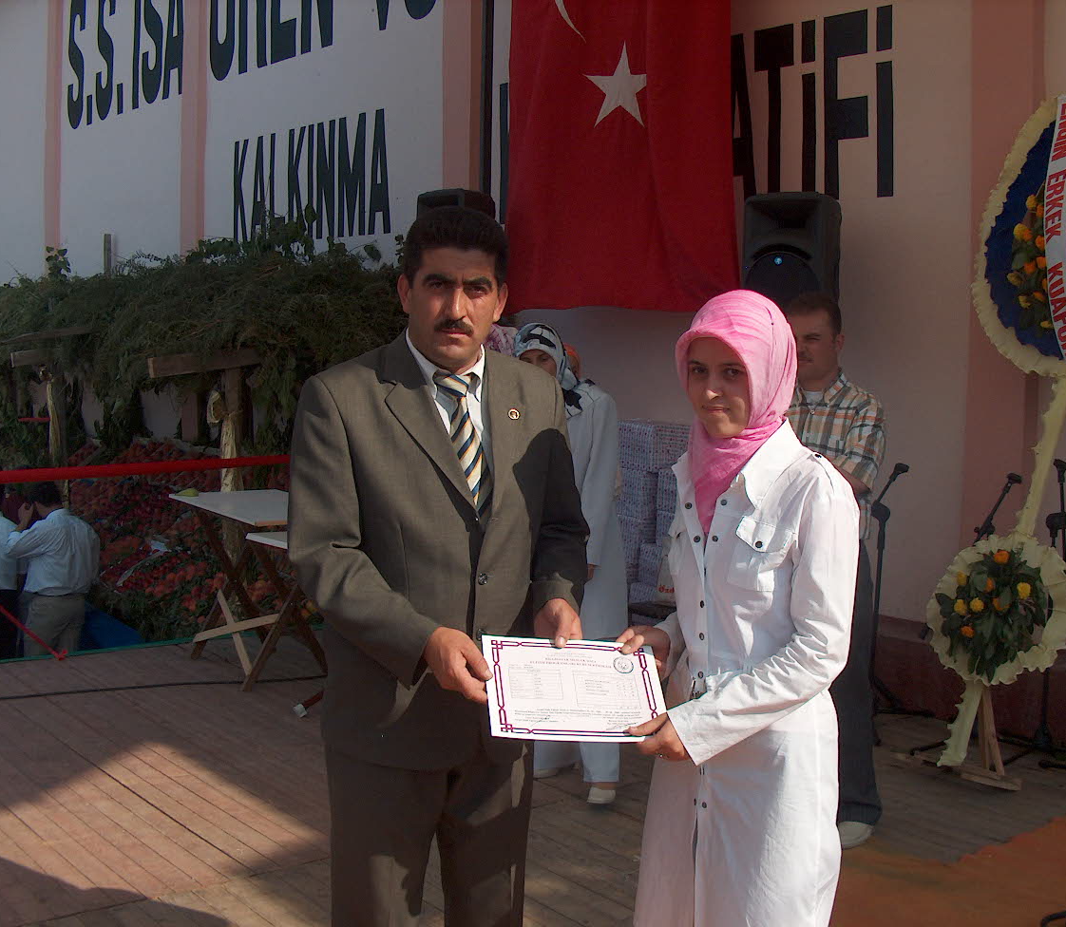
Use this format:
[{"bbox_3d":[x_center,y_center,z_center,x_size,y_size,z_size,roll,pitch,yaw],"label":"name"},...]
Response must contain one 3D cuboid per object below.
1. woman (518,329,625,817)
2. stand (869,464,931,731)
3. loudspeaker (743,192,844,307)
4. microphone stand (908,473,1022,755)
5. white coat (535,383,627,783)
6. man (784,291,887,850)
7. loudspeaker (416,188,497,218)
[{"bbox_3d":[0.135,0.323,4.519,0.460,1.620,0.340,3,6,21],"label":"woman"},{"bbox_3d":[1.425,0.535,5.327,0.430,1.060,0.460,-5,8,-41],"label":"stand"},{"bbox_3d":[1.063,-0.803,5.450,0.360,0.600,0.340,4,7,34],"label":"loudspeaker"},{"bbox_3d":[1.695,0.559,5.067,0.420,1.070,0.480,-5,8,-41],"label":"microphone stand"},{"bbox_3d":[0.135,0.408,4.528,0.440,1.350,0.310,3,6,21],"label":"white coat"},{"bbox_3d":[0.893,0.321,4.104,0.500,1.720,0.360,2,6,18],"label":"man"},{"bbox_3d":[-0.418,-1.181,7.180,0.360,0.600,0.340,5,8,40],"label":"loudspeaker"}]

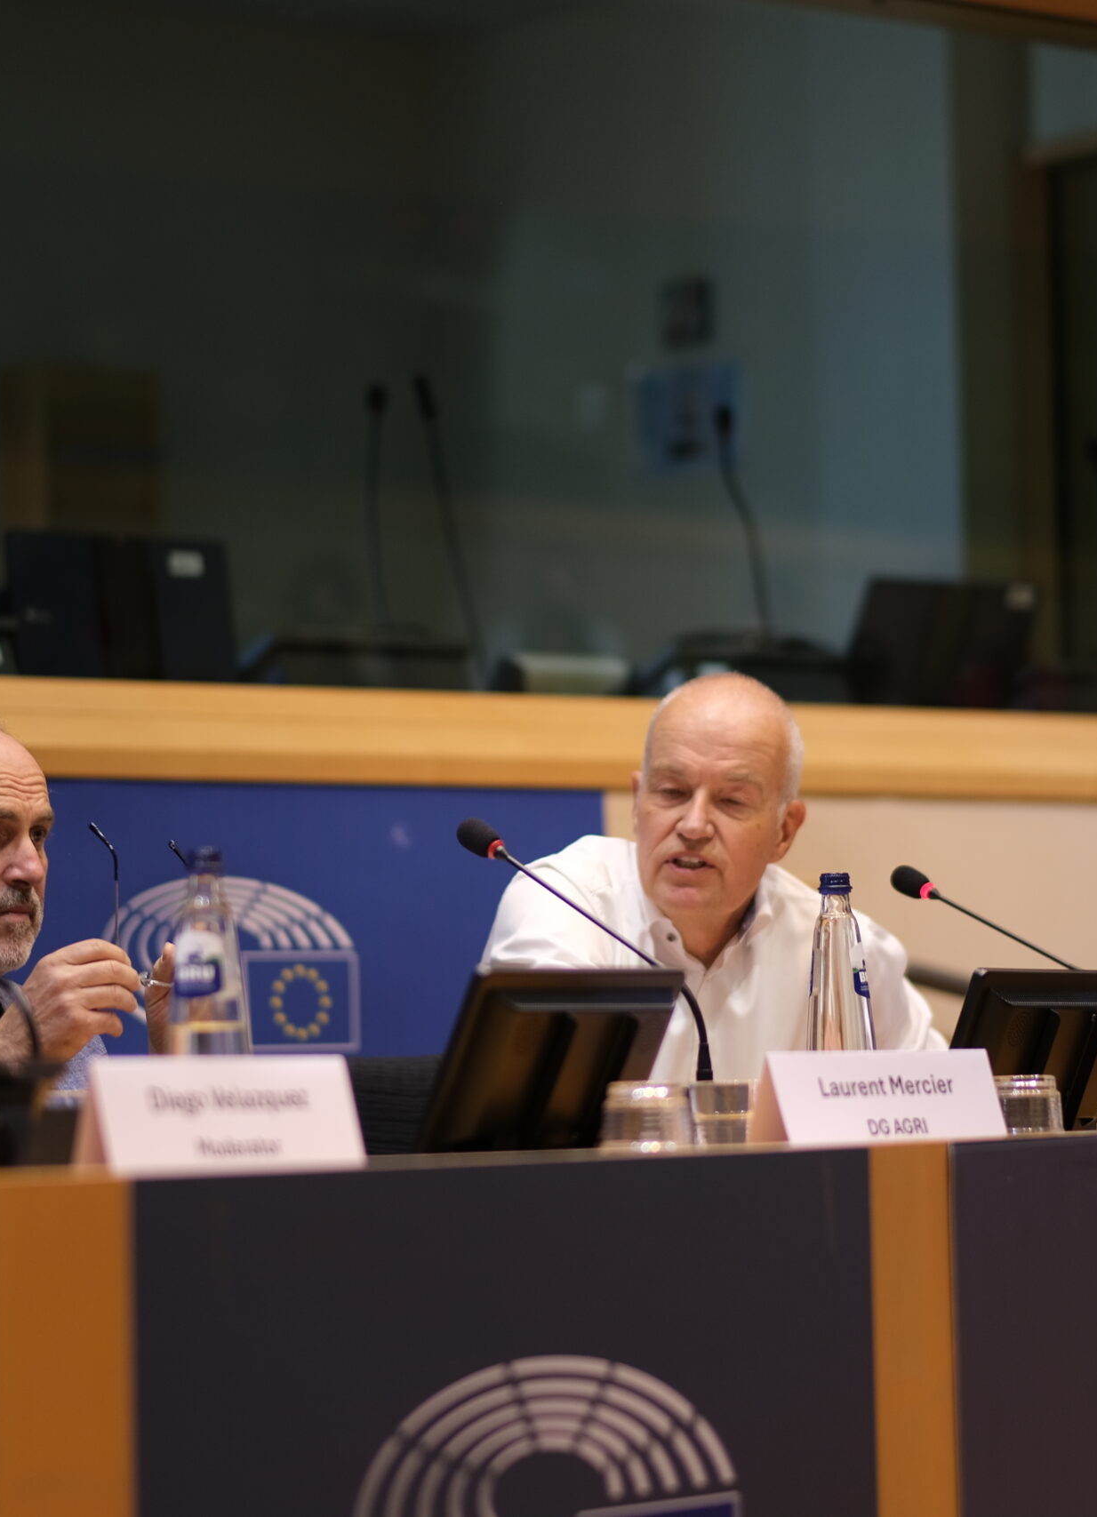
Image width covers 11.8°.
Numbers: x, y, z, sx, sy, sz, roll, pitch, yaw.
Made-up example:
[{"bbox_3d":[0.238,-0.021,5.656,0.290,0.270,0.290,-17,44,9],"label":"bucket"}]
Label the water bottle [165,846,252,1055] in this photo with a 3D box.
[{"bbox_3d":[-0.256,0.187,4.018,0.071,0.246,0.071,-1,-4,0],"label":"water bottle"}]

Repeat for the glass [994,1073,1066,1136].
[{"bbox_3d":[0.467,0.338,5.182,0.071,0.058,0.071,-1,-4,0],"label":"glass"}]

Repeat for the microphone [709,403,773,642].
[{"bbox_3d":[0.304,-0.354,8.300,0.045,0.400,0.100,2,-5,-41],"label":"microphone"}]

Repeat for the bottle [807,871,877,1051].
[{"bbox_3d":[0.266,0.227,4.838,0.071,0.246,0.071,-1,-4,0],"label":"bottle"}]

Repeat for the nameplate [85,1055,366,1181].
[{"bbox_3d":[-0.237,0.259,3.864,0.045,0.083,0.297,-4,-4,34],"label":"nameplate"}]

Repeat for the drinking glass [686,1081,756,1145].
[{"bbox_3d":[0.155,0.311,4.642,0.068,0.058,0.068,-1,-4,0],"label":"drinking glass"}]

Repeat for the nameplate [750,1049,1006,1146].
[{"bbox_3d":[0.296,0.301,4.728,0.045,0.083,0.297,-5,-5,45],"label":"nameplate"}]

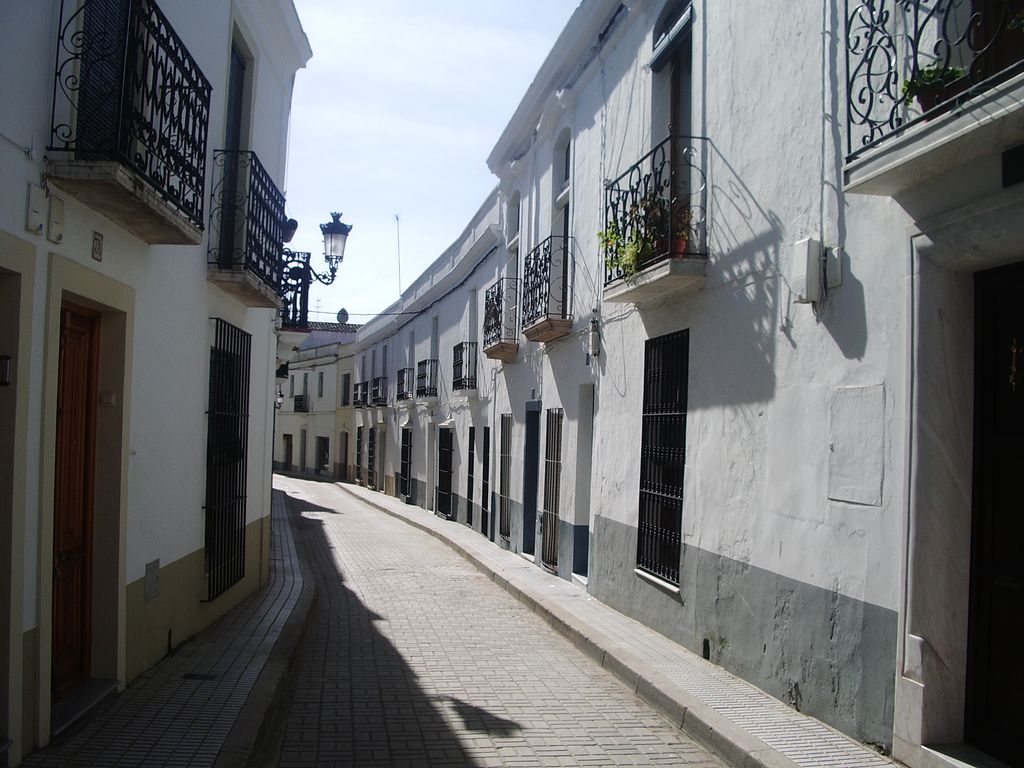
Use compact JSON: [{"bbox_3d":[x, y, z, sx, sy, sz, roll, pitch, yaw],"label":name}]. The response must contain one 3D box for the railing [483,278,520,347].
[{"bbox_3d":[-0.164,-1.128,16.850,0.300,0.970,1.660,2,-2,-10],"label":"railing"}]

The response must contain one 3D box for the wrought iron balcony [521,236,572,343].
[{"bbox_3d":[0.439,-1.184,13.519,0.330,1.170,1.800,2,-2,-9],"label":"wrought iron balcony"}]

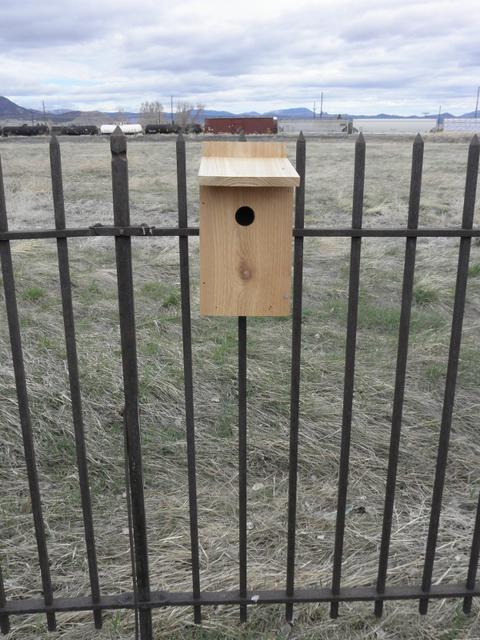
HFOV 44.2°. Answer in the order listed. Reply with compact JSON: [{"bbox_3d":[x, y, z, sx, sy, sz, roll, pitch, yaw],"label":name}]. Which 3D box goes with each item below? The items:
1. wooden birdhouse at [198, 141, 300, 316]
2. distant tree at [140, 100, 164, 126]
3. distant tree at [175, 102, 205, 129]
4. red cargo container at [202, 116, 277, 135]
[{"bbox_3d":[0.013,-0.183,1.222,0.186,0.348,0.231,0,18,-2],"label":"wooden birdhouse"},{"bbox_3d":[-36.004,-83.941,243.429,10.000,13.000,9.500,0,18,0],"label":"distant tree"},{"bbox_3d":[-20.935,-83.741,245.253,12.000,13.000,11.000,0,18,0],"label":"distant tree"},{"bbox_3d":[0.089,-34.539,105.490,12.500,2.700,2.500,4,18,11],"label":"red cargo container"}]

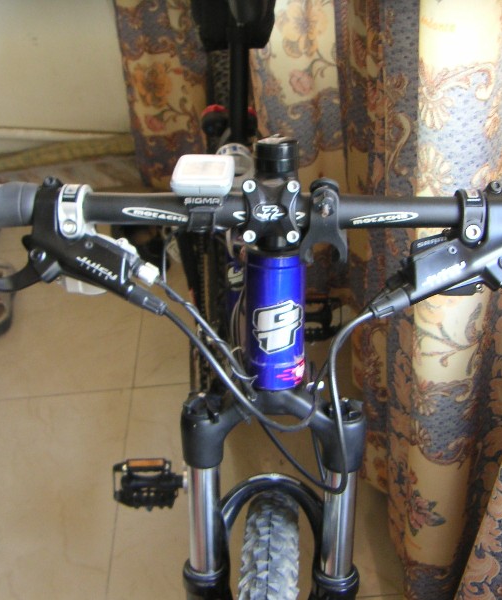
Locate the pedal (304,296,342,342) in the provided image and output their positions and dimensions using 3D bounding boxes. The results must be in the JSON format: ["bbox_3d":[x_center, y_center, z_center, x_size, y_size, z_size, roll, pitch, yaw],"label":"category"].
[{"bbox_3d":[0.110,0.033,1.500,0.100,0.032,0.082,-1,51,-4],"label":"pedal"}]

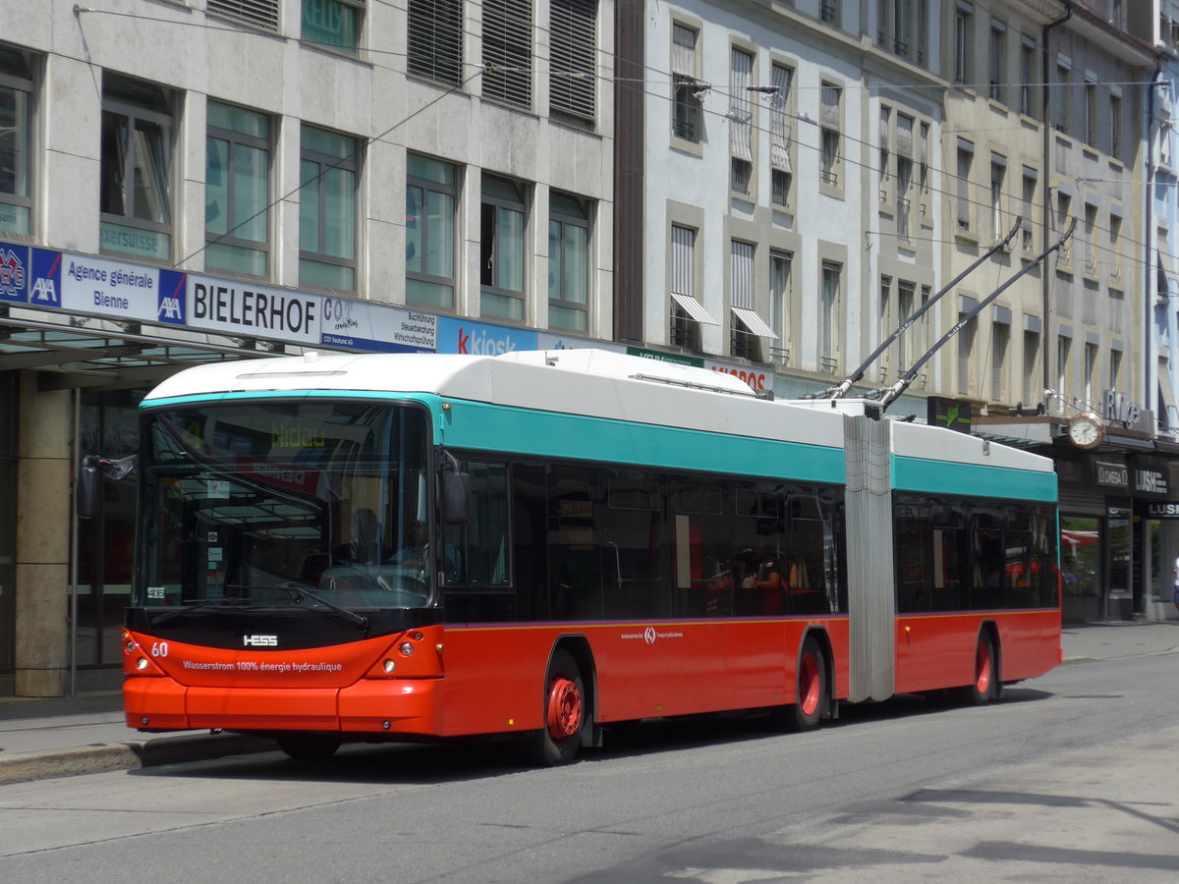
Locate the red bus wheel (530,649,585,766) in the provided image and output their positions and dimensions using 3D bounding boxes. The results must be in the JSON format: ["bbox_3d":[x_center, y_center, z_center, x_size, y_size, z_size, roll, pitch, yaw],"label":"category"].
[{"bbox_3d":[-0.346,2.125,26.554,0.300,0.940,0.940,-1,-3,23],"label":"red bus wheel"}]

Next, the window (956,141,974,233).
[{"bbox_3d":[7.802,-5.327,68.500,0.160,1.850,1.080,-1,-3,23],"label":"window"}]

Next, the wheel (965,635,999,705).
[{"bbox_3d":[4.382,2.584,38.061,0.330,0.940,0.940,-1,-3,23],"label":"wheel"}]

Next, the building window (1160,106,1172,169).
[{"bbox_3d":[14.791,-7.805,84.800,0.160,1.480,1.020,-1,-3,23],"label":"building window"}]

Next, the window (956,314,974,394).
[{"bbox_3d":[7.844,-1.805,68.600,0.160,1.680,1.080,-1,-3,23],"label":"window"}]

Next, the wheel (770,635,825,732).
[{"bbox_3d":[2.009,2.369,32.361,0.330,0.940,0.940,-1,-3,23],"label":"wheel"}]

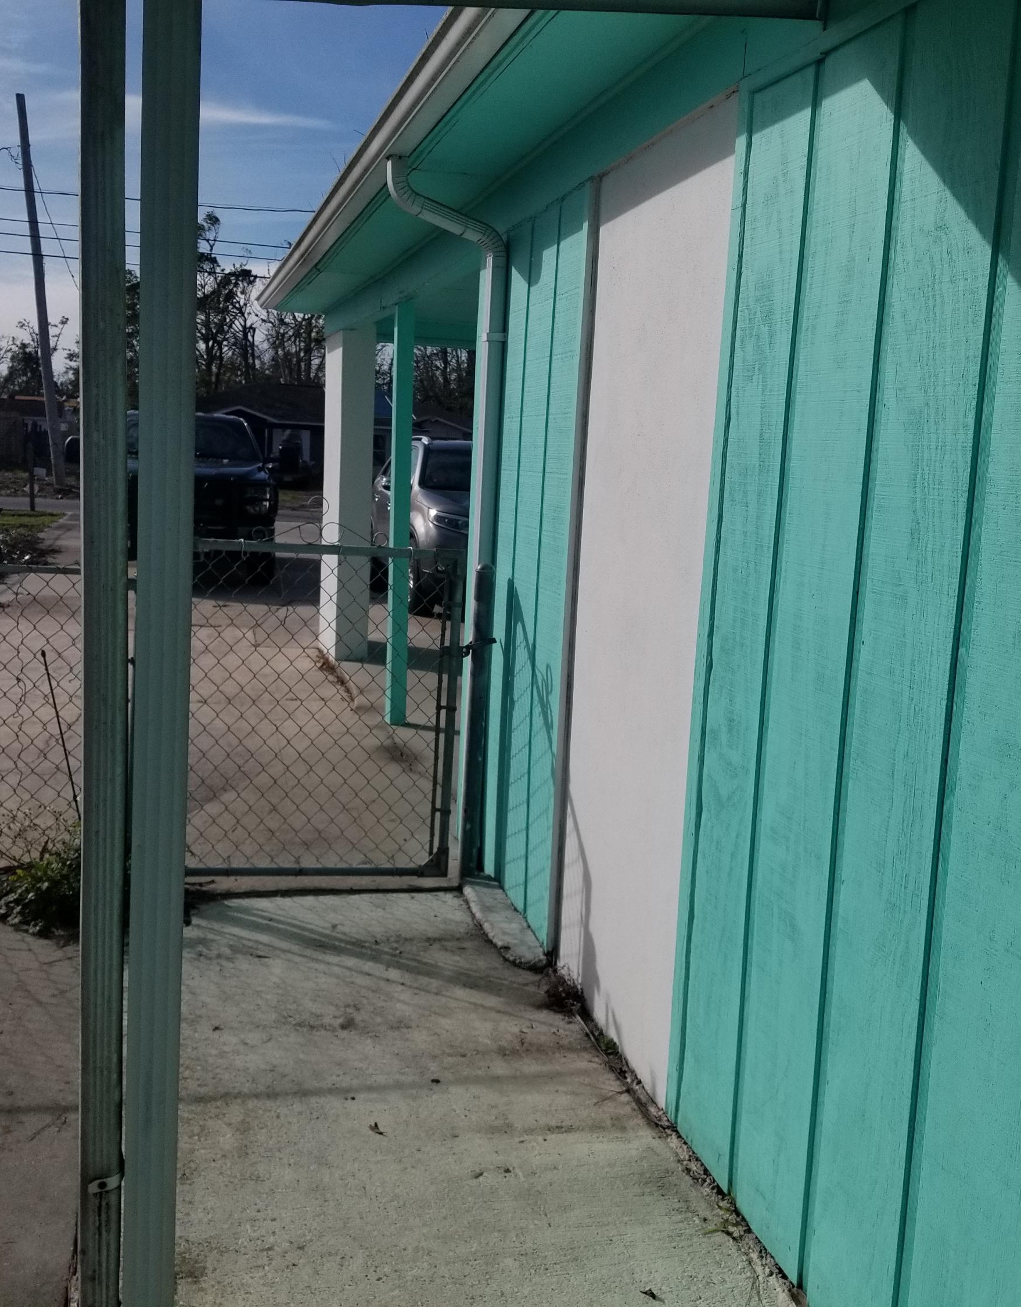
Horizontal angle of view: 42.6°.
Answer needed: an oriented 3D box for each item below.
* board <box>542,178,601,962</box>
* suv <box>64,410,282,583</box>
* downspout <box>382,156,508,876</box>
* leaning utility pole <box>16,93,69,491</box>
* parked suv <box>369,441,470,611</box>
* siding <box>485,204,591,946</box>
[{"bbox_3d":[0.178,-0.205,3.898,0.043,2.330,0.105,1,8,-15],"label":"board"},{"bbox_3d":[-4.189,-2.107,16.817,2.100,2.000,5.700,1,8,-15],"label":"suv"},{"bbox_3d":[-0.279,-0.453,4.790,0.449,2.555,0.081,1,8,-15],"label":"downspout"},{"bbox_3d":[-11.902,-9.100,33.201,0.290,9.747,0.290,-5,10,-14],"label":"leaning utility pole"},{"bbox_3d":[-0.375,-1.457,14.518,1.880,1.740,4.700,1,8,-15],"label":"parked suv"},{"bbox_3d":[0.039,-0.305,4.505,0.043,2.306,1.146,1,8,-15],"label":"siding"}]

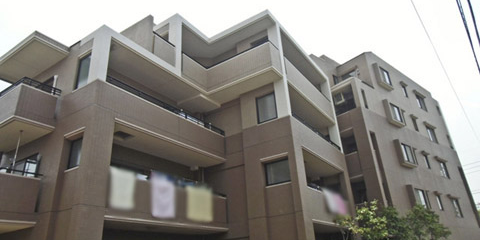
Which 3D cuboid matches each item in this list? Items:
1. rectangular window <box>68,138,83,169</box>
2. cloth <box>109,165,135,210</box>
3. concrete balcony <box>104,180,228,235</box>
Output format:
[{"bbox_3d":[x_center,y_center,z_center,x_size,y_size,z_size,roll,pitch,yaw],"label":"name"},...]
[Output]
[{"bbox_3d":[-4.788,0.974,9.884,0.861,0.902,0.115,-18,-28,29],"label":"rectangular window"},{"bbox_3d":[-3.443,2.002,9.741,0.164,1.189,0.935,-18,-28,29],"label":"cloth"},{"bbox_3d":[-2.713,3.186,11.899,1.533,1.287,5.806,-18,-28,29],"label":"concrete balcony"}]

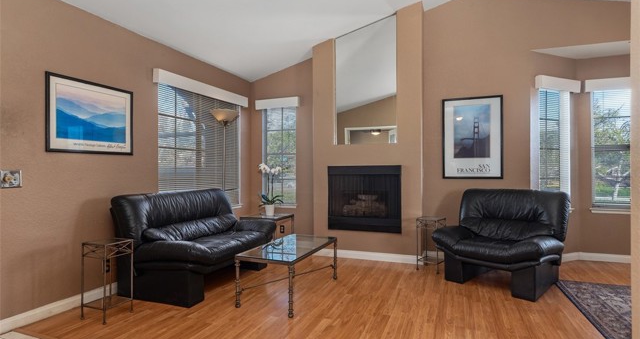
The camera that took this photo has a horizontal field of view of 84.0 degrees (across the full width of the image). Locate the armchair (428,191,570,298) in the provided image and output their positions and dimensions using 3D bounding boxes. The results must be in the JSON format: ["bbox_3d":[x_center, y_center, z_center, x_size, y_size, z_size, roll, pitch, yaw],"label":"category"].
[{"bbox_3d":[1.792,0.660,3.523,0.963,0.907,1.120,0,0,-43],"label":"armchair"}]

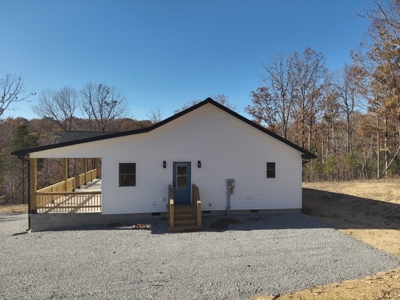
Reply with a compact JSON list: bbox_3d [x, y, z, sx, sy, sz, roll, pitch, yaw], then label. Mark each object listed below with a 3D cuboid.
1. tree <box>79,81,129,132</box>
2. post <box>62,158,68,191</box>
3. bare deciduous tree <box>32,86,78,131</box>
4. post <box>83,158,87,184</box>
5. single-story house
[{"bbox_3d":[-15.800,-3.200,46.000,8.000,16.000,8.000,0,0,-20],"label":"tree"},{"bbox_3d":[-8.210,1.560,16.950,0.200,2.470,0.200,0,0,-9],"label":"post"},{"bbox_3d":[-24.000,-2.900,46.000,7.600,15.300,7.600,0,0,-27],"label":"bare deciduous tree"},{"bbox_3d":[-8.940,1.540,21.600,0.200,2.470,0.200,0,0,-9],"label":"post"},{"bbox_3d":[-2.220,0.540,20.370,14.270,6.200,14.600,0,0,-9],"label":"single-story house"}]

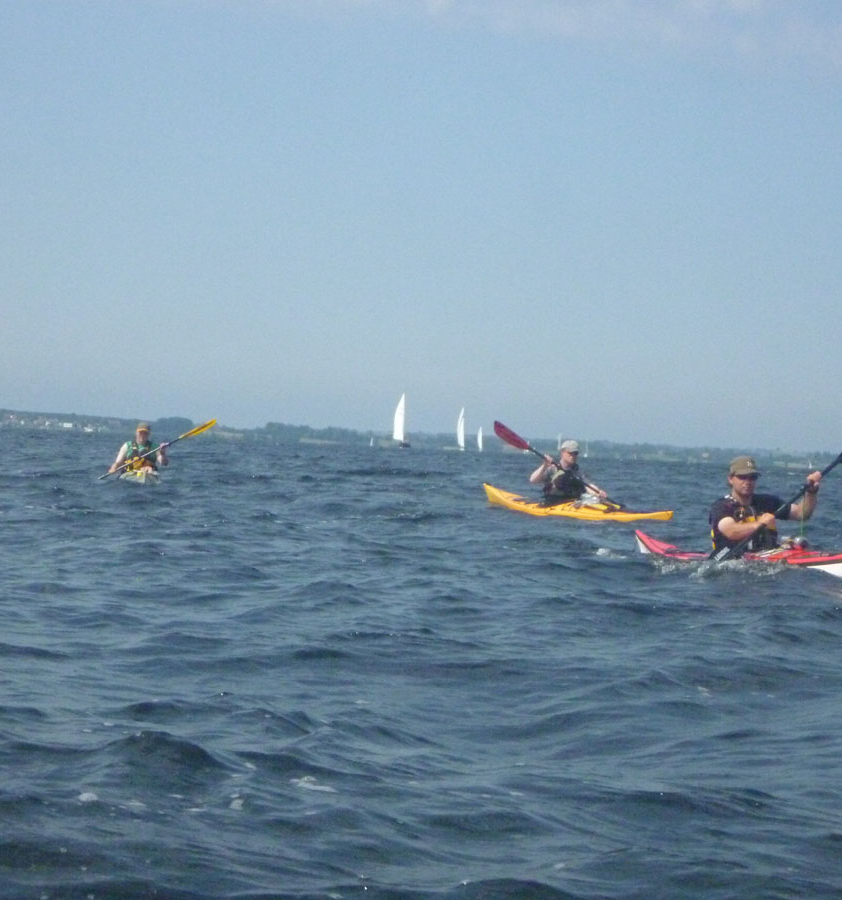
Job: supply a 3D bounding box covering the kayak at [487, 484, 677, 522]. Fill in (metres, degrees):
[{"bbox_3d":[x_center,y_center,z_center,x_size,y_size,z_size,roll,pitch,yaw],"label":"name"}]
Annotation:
[{"bbox_3d":[1.505,0.660,28.005,0.580,0.390,5.000,3,2,-19],"label":"kayak"}]

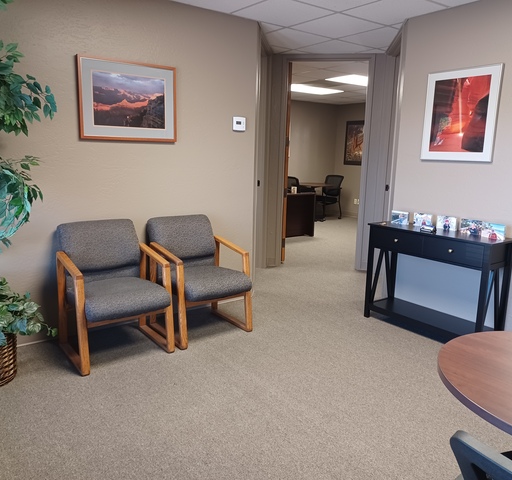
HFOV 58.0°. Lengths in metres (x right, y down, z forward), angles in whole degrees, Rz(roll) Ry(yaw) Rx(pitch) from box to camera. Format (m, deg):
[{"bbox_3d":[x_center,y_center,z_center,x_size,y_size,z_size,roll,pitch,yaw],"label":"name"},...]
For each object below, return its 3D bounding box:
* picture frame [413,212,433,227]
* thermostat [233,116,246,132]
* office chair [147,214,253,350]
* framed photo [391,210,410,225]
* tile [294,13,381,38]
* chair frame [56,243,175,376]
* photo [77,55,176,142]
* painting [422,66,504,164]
[{"bbox_3d":[1.299,-0.148,3.598,0.020,0.104,0.158,-7,13,-36],"label":"picture frame"},{"bbox_3d":[-0.146,-0.978,3.914,0.130,0.114,0.028,-7,13,-36],"label":"thermostat"},{"bbox_3d":[-0.417,0.265,3.422,0.608,0.835,0.650,-7,13,-36],"label":"office chair"},{"bbox_3d":[1.173,-0.182,3.762,0.020,0.103,0.158,-7,13,-36],"label":"framed photo"},{"bbox_3d":[0.708,-1.859,4.025,0.615,0.020,0.615,-7,13,-36],"label":"tile"},{"bbox_3d":[-0.946,0.411,3.065,0.605,0.657,0.550,-7,13,-36],"label":"chair frame"},{"bbox_3d":[-0.902,-0.995,3.328,0.724,0.547,0.029,-7,13,-36],"label":"photo"},{"bbox_3d":[1.519,-0.917,3.436,0.027,0.665,0.575,-7,13,-36],"label":"painting"}]

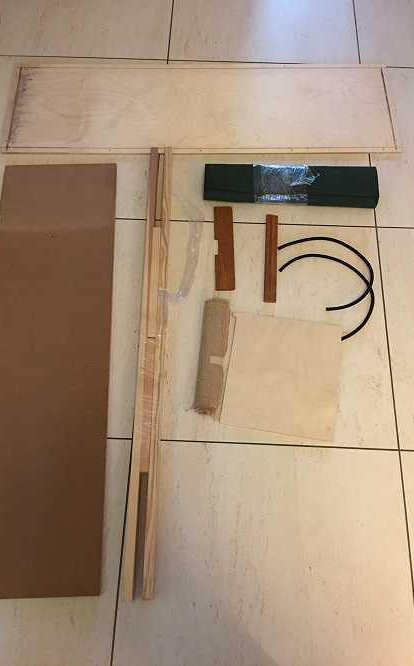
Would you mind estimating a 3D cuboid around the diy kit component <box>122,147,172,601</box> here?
[{"bbox_3d":[-0.131,0.009,1.355,0.060,0.026,1.153,0,66,0],"label":"diy kit component"}]

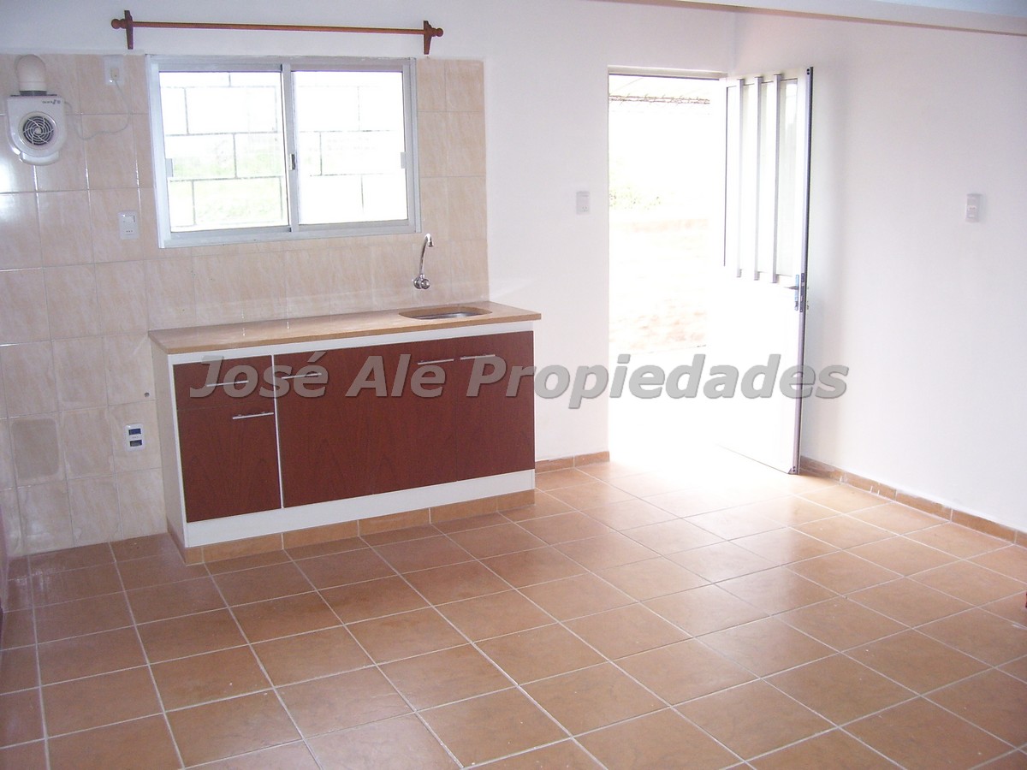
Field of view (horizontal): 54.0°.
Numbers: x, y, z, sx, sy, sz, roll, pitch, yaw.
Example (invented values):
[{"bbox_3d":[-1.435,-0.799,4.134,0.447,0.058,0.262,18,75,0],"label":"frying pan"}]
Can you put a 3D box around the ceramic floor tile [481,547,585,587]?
[{"bbox_3d":[0.083,0.728,4.037,0.331,0.010,0.331,-7,13,-26],"label":"ceramic floor tile"}]

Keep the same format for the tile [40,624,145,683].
[{"bbox_3d":[-1.383,0.887,3.305,0.330,0.009,0.330,-7,13,-26],"label":"tile"}]

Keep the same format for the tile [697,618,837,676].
[{"bbox_3d":[0.824,0.853,3.286,0.327,0.010,0.327,-7,13,-25],"label":"tile"}]

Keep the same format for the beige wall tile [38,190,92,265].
[{"bbox_3d":[-1.800,-0.633,4.059,0.200,0.300,0.010,-7,13,-26],"label":"beige wall tile"}]

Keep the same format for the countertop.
[{"bbox_3d":[-0.724,-0.264,4.433,1.629,0.030,0.517,-7,13,-27],"label":"countertop"}]

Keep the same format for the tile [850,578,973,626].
[{"bbox_3d":[1.415,0.781,3.611,0.331,0.010,0.331,-7,13,-26],"label":"tile"}]

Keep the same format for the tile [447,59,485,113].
[{"bbox_3d":[-0.227,-1.400,4.731,0.200,0.236,0.010,-7,13,-26],"label":"tile"}]

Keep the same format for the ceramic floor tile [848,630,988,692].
[{"bbox_3d":[1.252,0.862,3.135,0.328,0.010,0.328,-7,13,-26],"label":"ceramic floor tile"}]

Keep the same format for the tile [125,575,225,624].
[{"bbox_3d":[-1.253,0.802,3.745,0.331,0.010,0.331,-7,13,-26],"label":"tile"}]

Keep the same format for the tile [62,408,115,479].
[{"bbox_3d":[-1.794,0.247,4.247,0.200,0.300,0.010,-7,13,-26],"label":"tile"}]

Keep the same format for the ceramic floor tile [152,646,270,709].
[{"bbox_3d":[-0.952,0.918,3.159,0.330,0.010,0.330,-7,13,-26],"label":"ceramic floor tile"}]

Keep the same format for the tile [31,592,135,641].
[{"bbox_3d":[-1.557,0.843,3.610,0.329,0.010,0.329,-7,13,-26],"label":"tile"}]

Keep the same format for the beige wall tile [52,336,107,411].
[{"bbox_3d":[-1.796,-0.047,4.178,0.200,0.300,0.010,-7,13,-26],"label":"beige wall tile"}]

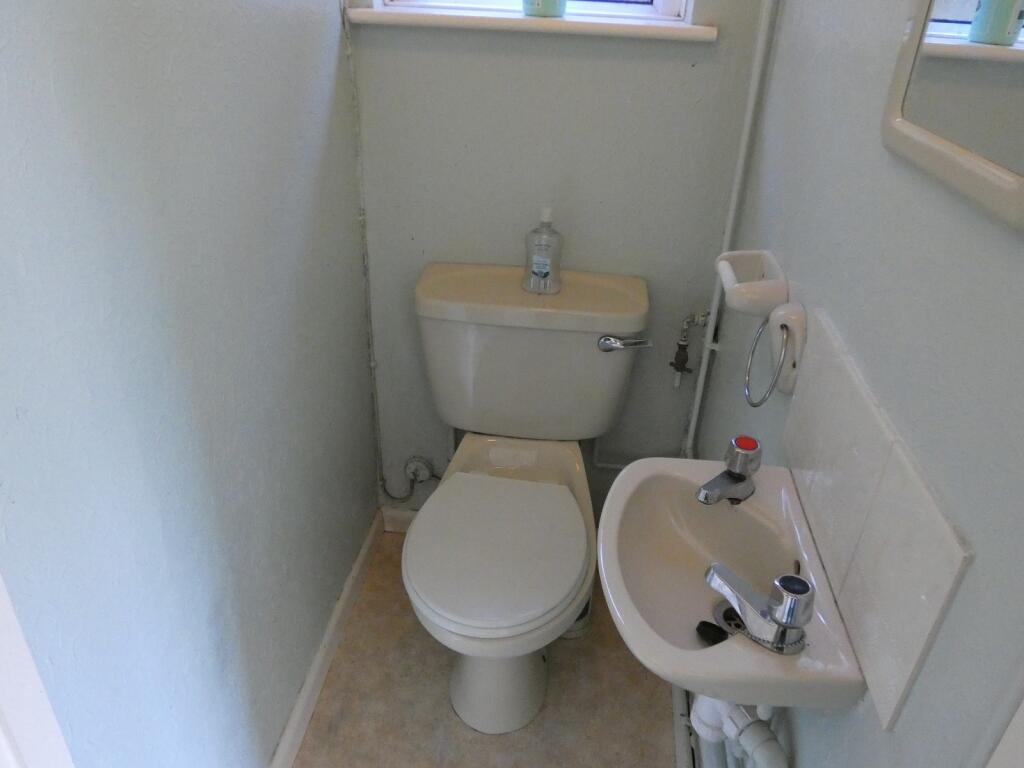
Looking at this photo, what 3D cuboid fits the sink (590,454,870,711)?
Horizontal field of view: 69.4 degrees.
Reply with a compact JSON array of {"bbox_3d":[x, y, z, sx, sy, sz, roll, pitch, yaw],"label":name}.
[{"bbox_3d":[0.239,0.260,0.930,0.270,0.148,0.365,5,30,5],"label":"sink"}]

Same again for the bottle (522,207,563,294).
[{"bbox_3d":[0.064,-0.273,1.496,0.077,0.177,0.050,7,30,8],"label":"bottle"}]

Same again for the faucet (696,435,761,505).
[{"bbox_3d":[0.277,0.115,0.958,0.107,0.087,0.047,-19,36,-32],"label":"faucet"}]

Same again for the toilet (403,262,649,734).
[{"bbox_3d":[0.005,0.264,1.546,0.475,0.810,0.685,5,30,5],"label":"toilet"}]

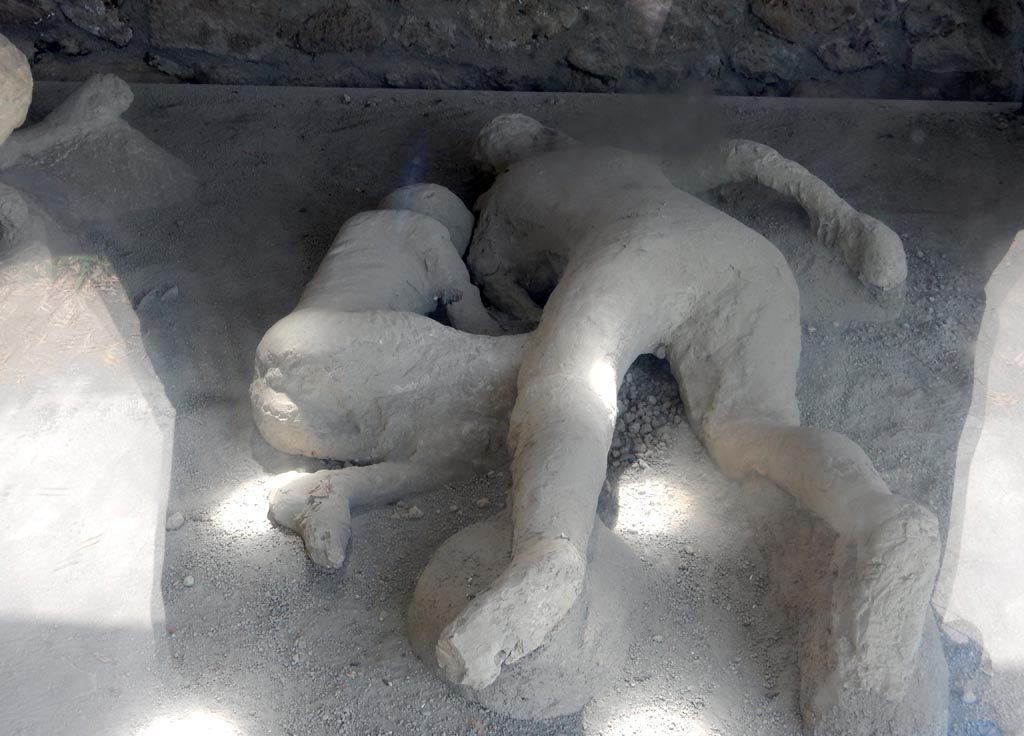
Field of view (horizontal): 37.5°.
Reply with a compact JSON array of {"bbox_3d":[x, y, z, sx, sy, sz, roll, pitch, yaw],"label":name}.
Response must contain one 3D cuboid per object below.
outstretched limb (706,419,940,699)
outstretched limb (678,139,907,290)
[{"bbox_3d":[0.434,0.207,2.094,0.170,0.210,0.570,-10,33,-15],"label":"outstretched limb"},{"bbox_3d":[0.551,-0.309,2.905,0.449,0.215,0.201,13,34,20],"label":"outstretched limb"}]

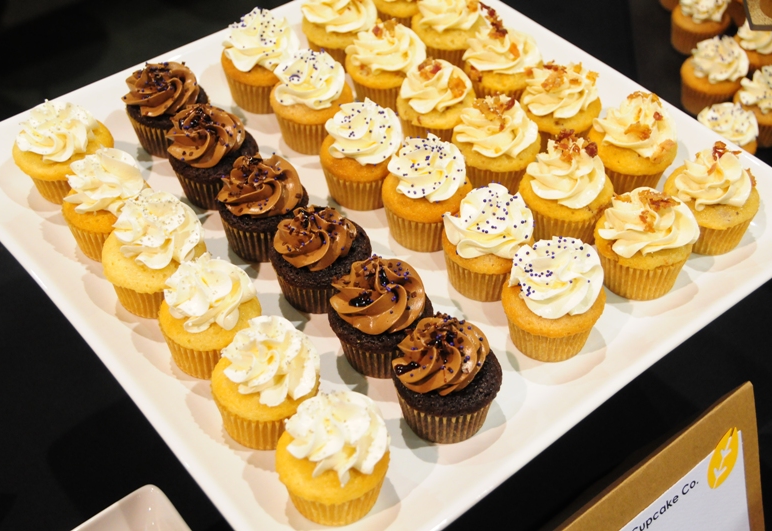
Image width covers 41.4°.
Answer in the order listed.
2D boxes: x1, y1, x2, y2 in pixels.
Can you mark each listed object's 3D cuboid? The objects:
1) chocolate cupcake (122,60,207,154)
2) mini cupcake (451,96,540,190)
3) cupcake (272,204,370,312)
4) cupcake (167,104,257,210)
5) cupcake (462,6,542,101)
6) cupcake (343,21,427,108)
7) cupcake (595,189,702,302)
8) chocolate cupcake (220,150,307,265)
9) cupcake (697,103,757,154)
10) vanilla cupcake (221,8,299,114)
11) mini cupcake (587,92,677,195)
[{"bbox_3d":[-0.125,-0.092,0.578,0.048,0.053,0.048,1,46,-1],"label":"chocolate cupcake"},{"bbox_3d":[0.065,-0.072,0.593,0.051,0.058,0.051,1,46,0],"label":"mini cupcake"},{"bbox_3d":[-0.034,-0.006,0.530,0.051,0.055,0.051,1,46,0],"label":"cupcake"},{"bbox_3d":[-0.093,-0.061,0.547,0.049,0.055,0.049,1,46,-1],"label":"cupcake"},{"bbox_3d":[0.075,-0.130,0.646,0.050,0.064,0.050,1,46,0],"label":"cupcake"},{"bbox_3d":[0.000,-0.128,0.648,0.051,0.056,0.051,1,46,0],"label":"cupcake"},{"bbox_3d":[0.130,-0.014,0.508,0.051,0.055,0.051,1,46,-1],"label":"cupcake"},{"bbox_3d":[-0.067,-0.035,0.555,0.050,0.058,0.050,1,46,0],"label":"chocolate cupcake"},{"bbox_3d":[0.244,-0.091,0.736,0.050,0.055,0.050,1,46,-1],"label":"cupcake"},{"bbox_3d":[-0.076,-0.126,0.623,0.048,0.058,0.048,3,45,0],"label":"vanilla cupcake"},{"bbox_3d":[0.137,-0.071,0.564,0.049,0.054,0.049,1,46,-1],"label":"mini cupcake"}]

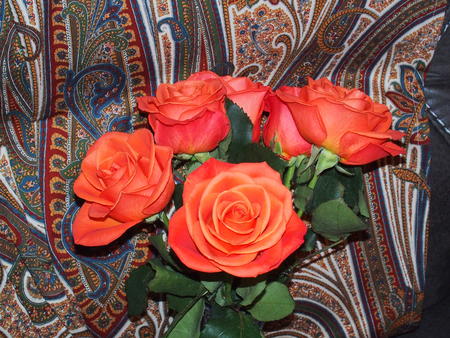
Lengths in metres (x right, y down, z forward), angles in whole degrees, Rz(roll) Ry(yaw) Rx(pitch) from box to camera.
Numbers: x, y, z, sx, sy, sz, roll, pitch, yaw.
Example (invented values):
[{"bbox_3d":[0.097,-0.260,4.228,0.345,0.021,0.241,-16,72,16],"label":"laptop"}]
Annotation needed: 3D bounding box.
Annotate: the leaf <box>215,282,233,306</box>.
[{"bbox_3d":[-0.001,0.090,0.580,0.013,0.007,0.018,6,73,2],"label":"leaf"}]

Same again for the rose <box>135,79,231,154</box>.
[{"bbox_3d":[-0.027,-0.036,0.530,0.060,0.050,0.058,-5,25,0],"label":"rose"}]

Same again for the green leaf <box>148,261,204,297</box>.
[{"bbox_3d":[-0.036,0.082,0.600,0.043,0.008,0.022,14,70,5],"label":"green leaf"}]

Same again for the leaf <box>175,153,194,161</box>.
[{"bbox_3d":[-0.032,-0.010,0.630,0.016,0.006,0.008,0,60,0],"label":"leaf"}]

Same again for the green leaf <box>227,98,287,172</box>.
[{"bbox_3d":[0.020,-0.021,0.530,0.039,0.048,0.014,0,18,0],"label":"green leaf"}]

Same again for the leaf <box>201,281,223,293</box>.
[{"bbox_3d":[-0.008,0.073,0.500,0.014,0.009,0.005,0,18,0],"label":"leaf"}]

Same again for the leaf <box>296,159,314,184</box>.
[{"bbox_3d":[0.063,0.003,0.635,0.014,0.006,0.020,11,70,4],"label":"leaf"}]

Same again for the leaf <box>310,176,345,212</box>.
[{"bbox_3d":[0.068,0.016,0.540,0.024,0.024,0.009,0,18,0],"label":"leaf"}]

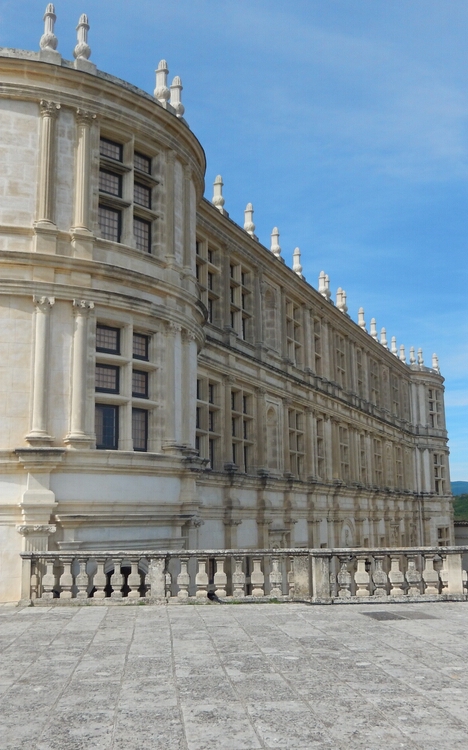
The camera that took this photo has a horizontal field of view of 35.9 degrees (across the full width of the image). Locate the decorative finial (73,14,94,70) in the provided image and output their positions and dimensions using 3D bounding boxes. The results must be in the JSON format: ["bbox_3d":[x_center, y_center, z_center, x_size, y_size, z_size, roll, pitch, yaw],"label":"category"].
[{"bbox_3d":[-3.724,-8.181,17.811,0.518,1.642,0.518,6,-13,-30],"label":"decorative finial"}]

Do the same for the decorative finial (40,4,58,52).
[{"bbox_3d":[-4.457,-8.409,17.515,0.440,1.310,0.440,4,-12,-22],"label":"decorative finial"}]

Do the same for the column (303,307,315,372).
[{"bbox_3d":[3.509,-1.639,34.005,0.240,3.145,0.480,-6,-12,24],"label":"column"}]

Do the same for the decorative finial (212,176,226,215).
[{"bbox_3d":[-0.536,-6.642,26.512,0.440,1.580,0.440,-1,-11,0],"label":"decorative finial"}]

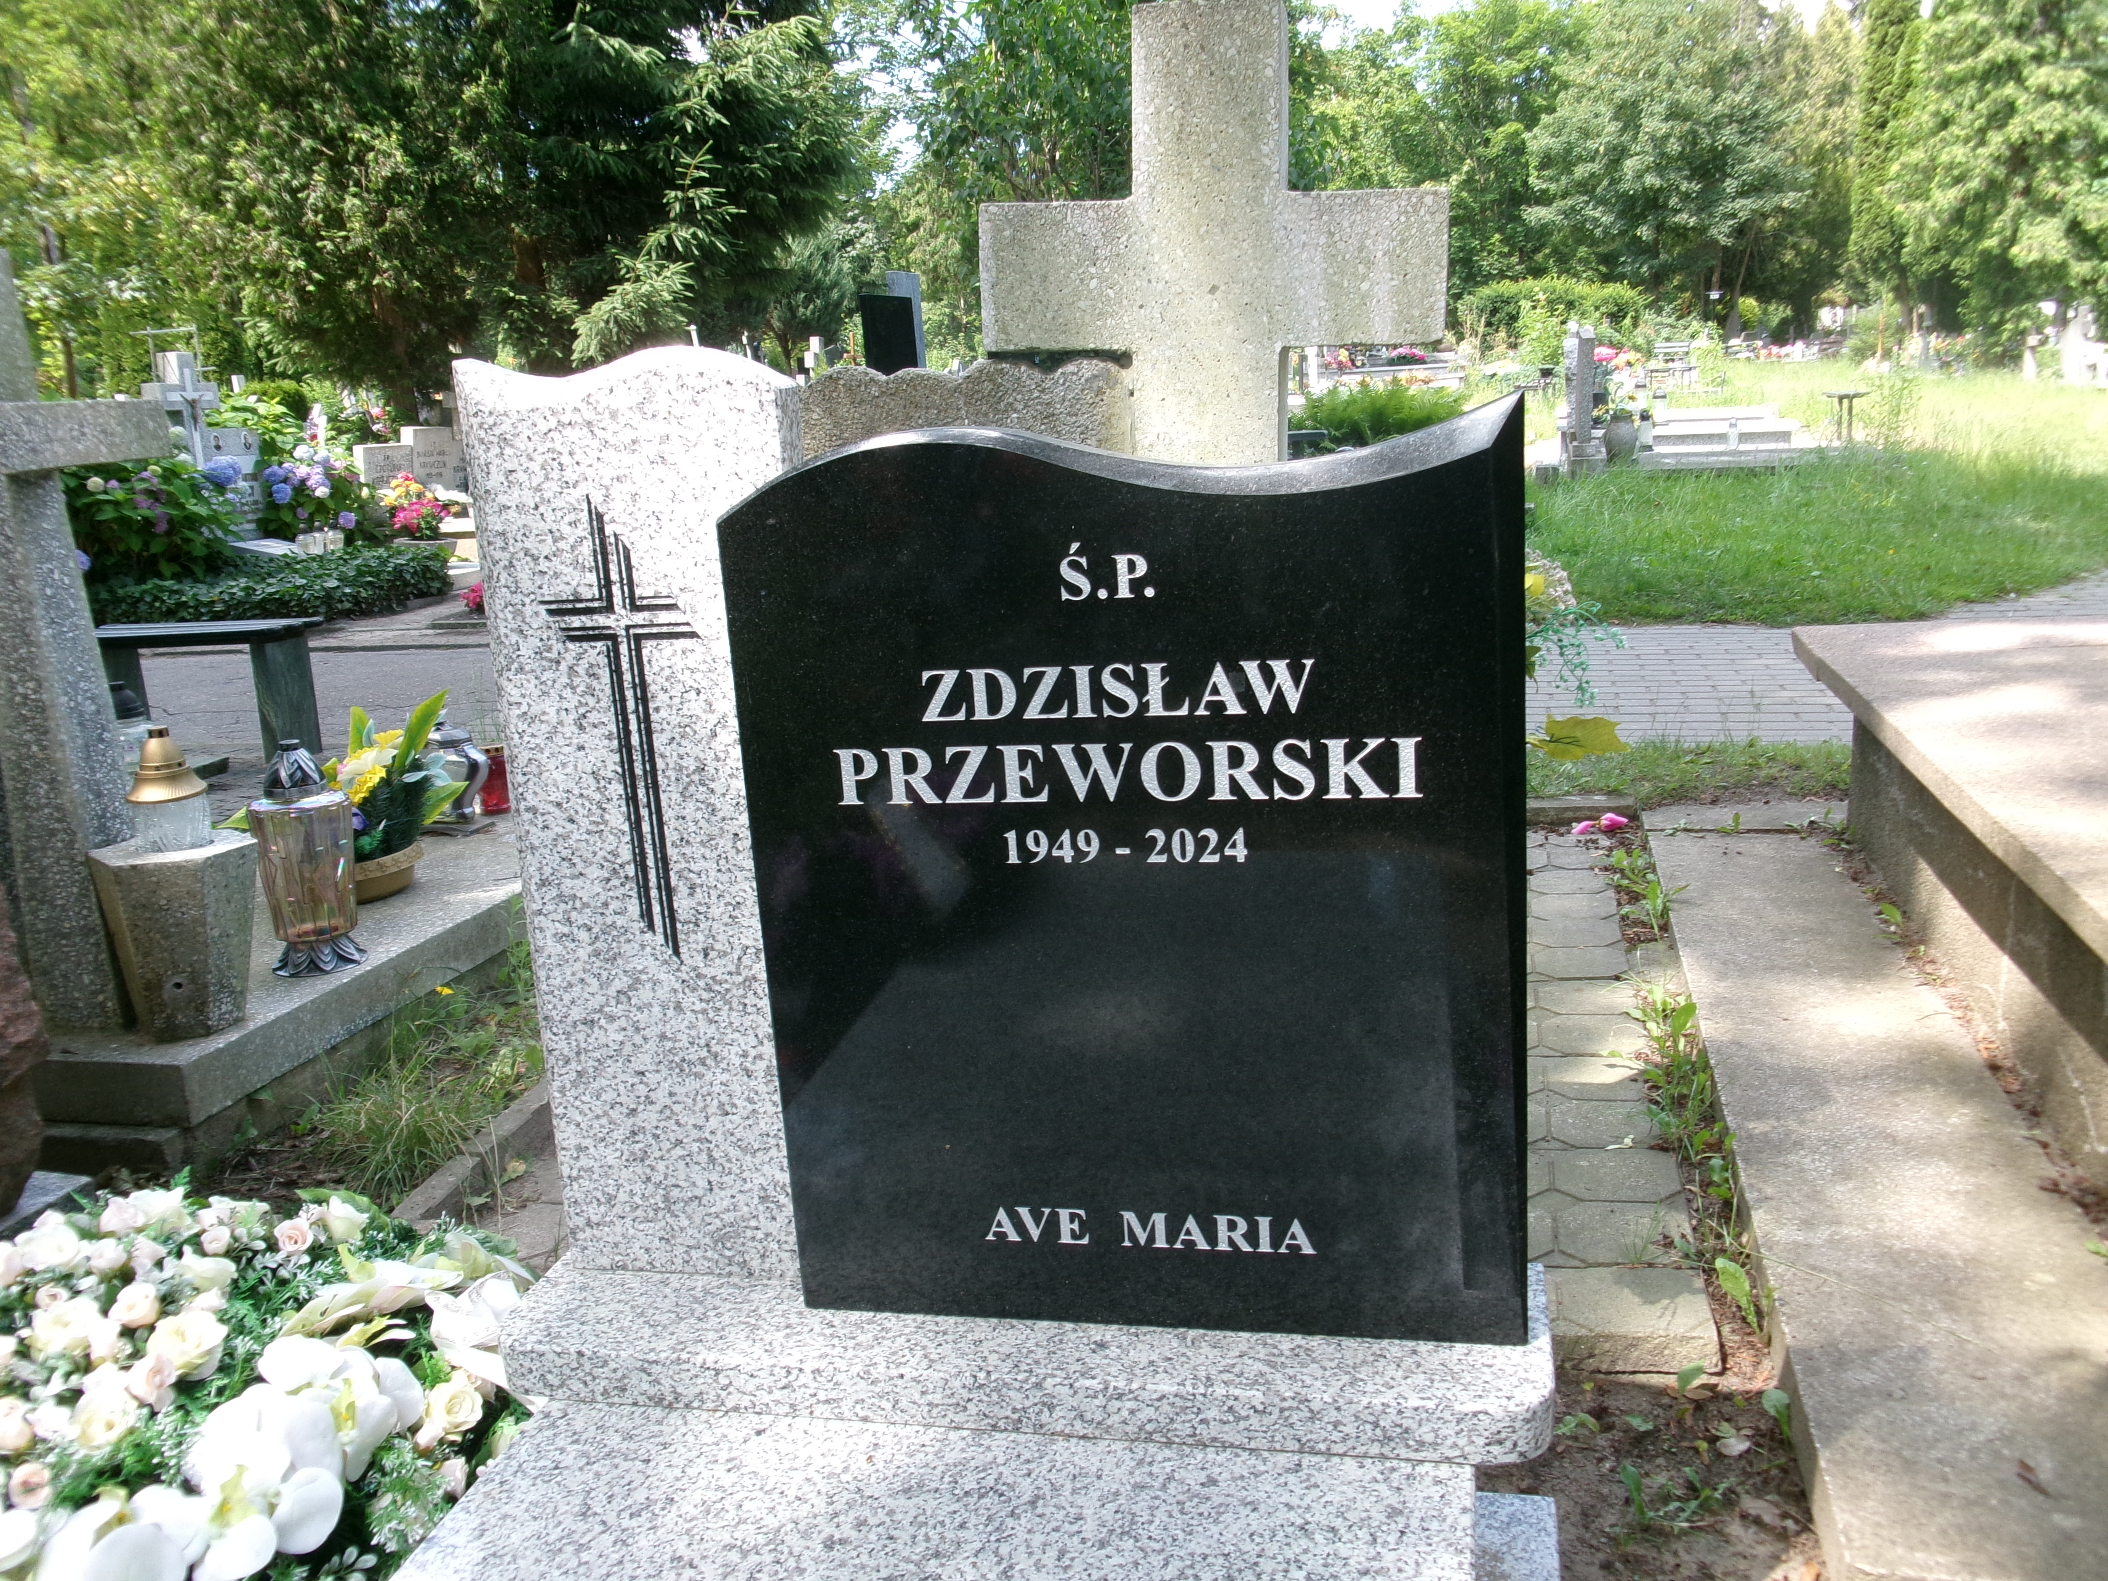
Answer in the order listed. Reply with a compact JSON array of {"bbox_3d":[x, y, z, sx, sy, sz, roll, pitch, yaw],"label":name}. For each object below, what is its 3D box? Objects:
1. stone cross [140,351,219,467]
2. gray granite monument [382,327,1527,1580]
[{"bbox_3d":[-6.904,-2.979,13.500,0.200,1.000,0.600,0,13,14],"label":"stone cross"},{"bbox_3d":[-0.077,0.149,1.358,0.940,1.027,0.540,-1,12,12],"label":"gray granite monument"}]

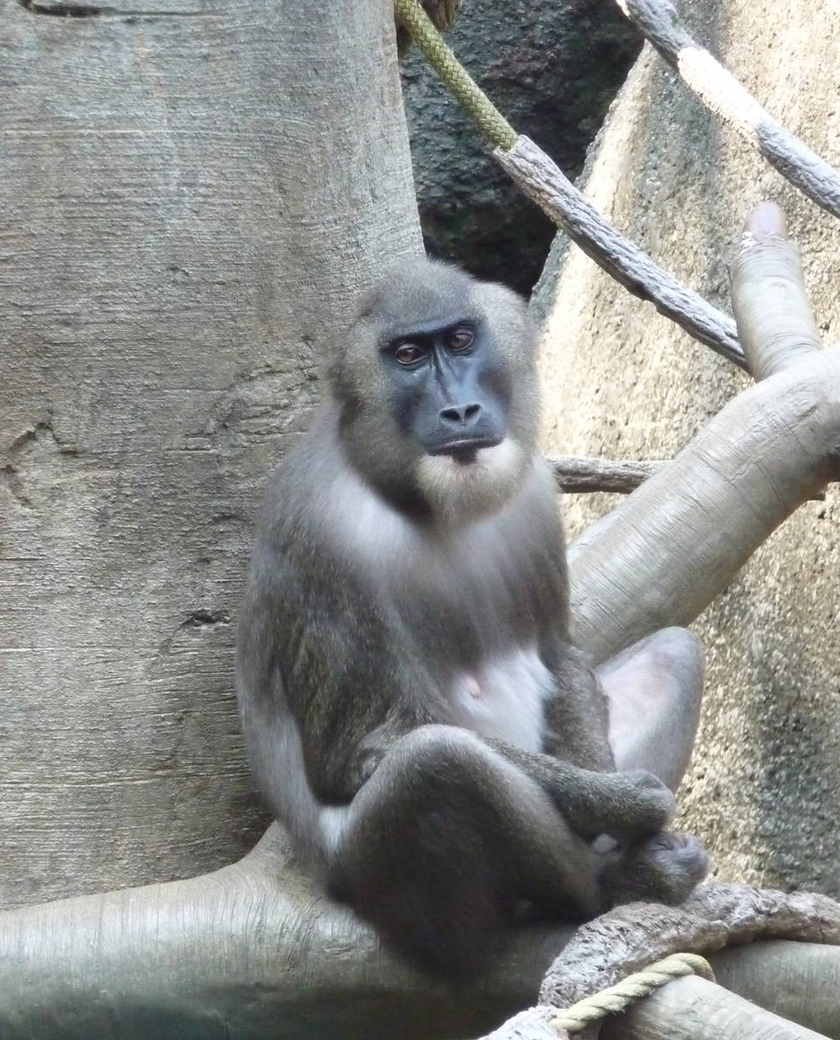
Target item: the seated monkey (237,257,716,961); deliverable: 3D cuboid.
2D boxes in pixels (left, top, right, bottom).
[{"bbox_3d":[0.042,0.075,7.900,0.330,0.550,0.360,1,-2,-35],"label":"seated monkey"}]

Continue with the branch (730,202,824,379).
[{"bbox_3d":[0.282,-0.181,8.100,0.062,0.140,0.064,-8,0,0],"label":"branch"}]

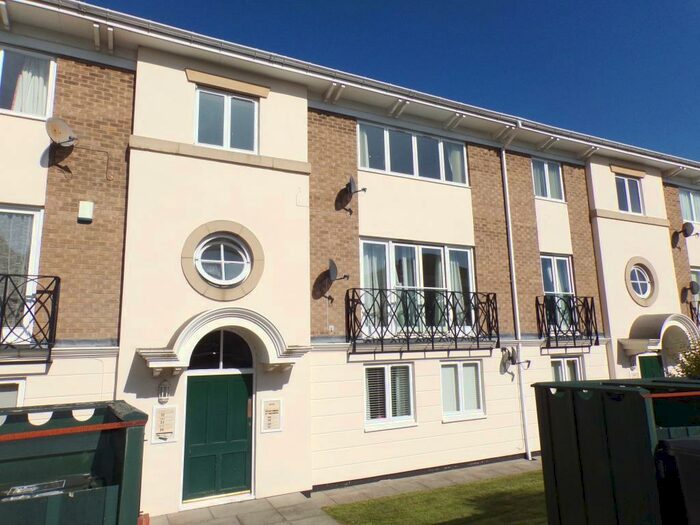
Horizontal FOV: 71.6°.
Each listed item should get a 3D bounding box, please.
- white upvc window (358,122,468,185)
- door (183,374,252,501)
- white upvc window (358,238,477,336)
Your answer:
[{"bbox_3d":[1.510,-2.405,11.044,2.994,1.117,0.102,4,-11,-26],"label":"white upvc window"},{"bbox_3d":[-2.154,2.839,8.020,1.094,1.908,0.071,4,-11,-26],"label":"door"},{"bbox_3d":[1.511,0.583,10.381,2.867,2.037,0.120,3,-11,-26],"label":"white upvc window"}]

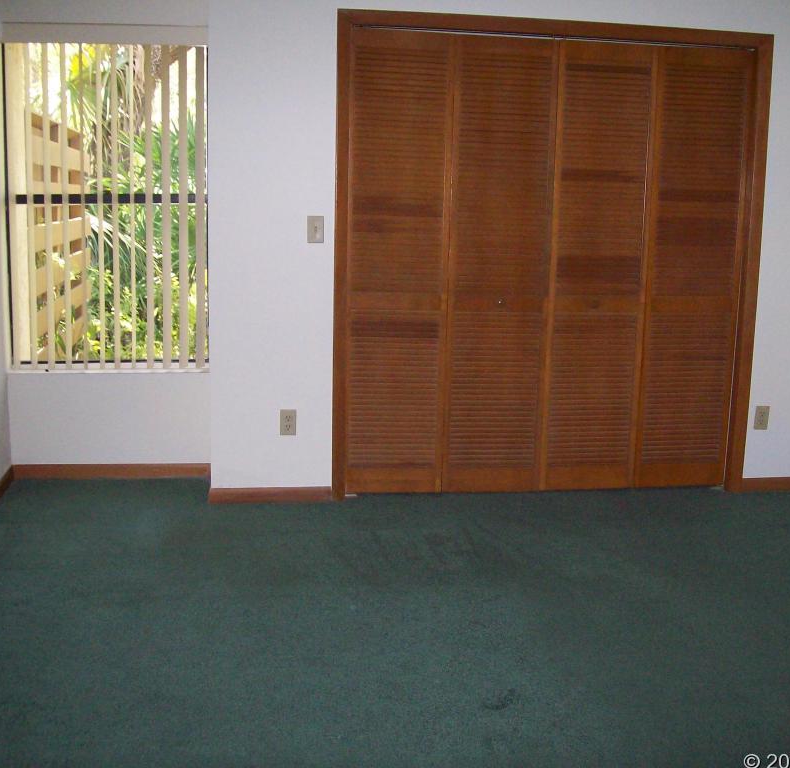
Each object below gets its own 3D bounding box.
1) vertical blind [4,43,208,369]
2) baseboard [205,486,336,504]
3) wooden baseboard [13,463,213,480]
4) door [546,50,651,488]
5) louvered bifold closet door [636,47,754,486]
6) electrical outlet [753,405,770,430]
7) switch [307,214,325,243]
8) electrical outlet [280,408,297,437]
[{"bbox_3d":[-1.313,-0.797,4.874,0.901,1.467,0.090,0,9,-9],"label":"vertical blind"},{"bbox_3d":[-0.551,0.493,4.715,0.542,0.071,0.016,0,9,-9],"label":"baseboard"},{"bbox_3d":[-1.343,0.416,5.067,0.913,0.070,0.016,0,9,-9],"label":"wooden baseboard"},{"bbox_3d":[0.918,-0.505,4.841,0.454,2.015,0.034,0,9,-9],"label":"door"},{"bbox_3d":[1.367,-0.506,4.913,0.455,2.015,0.034,0,9,-9],"label":"louvered bifold closet door"},{"bbox_3d":[1.734,0.162,5.027,0.070,0.115,0.009,0,9,-9],"label":"electrical outlet"},{"bbox_3d":[-0.339,-0.660,4.558,0.070,0.115,0.009,0,9,-9],"label":"switch"},{"bbox_3d":[-0.468,0.171,4.678,0.070,0.115,0.009,0,9,-9],"label":"electrical outlet"}]

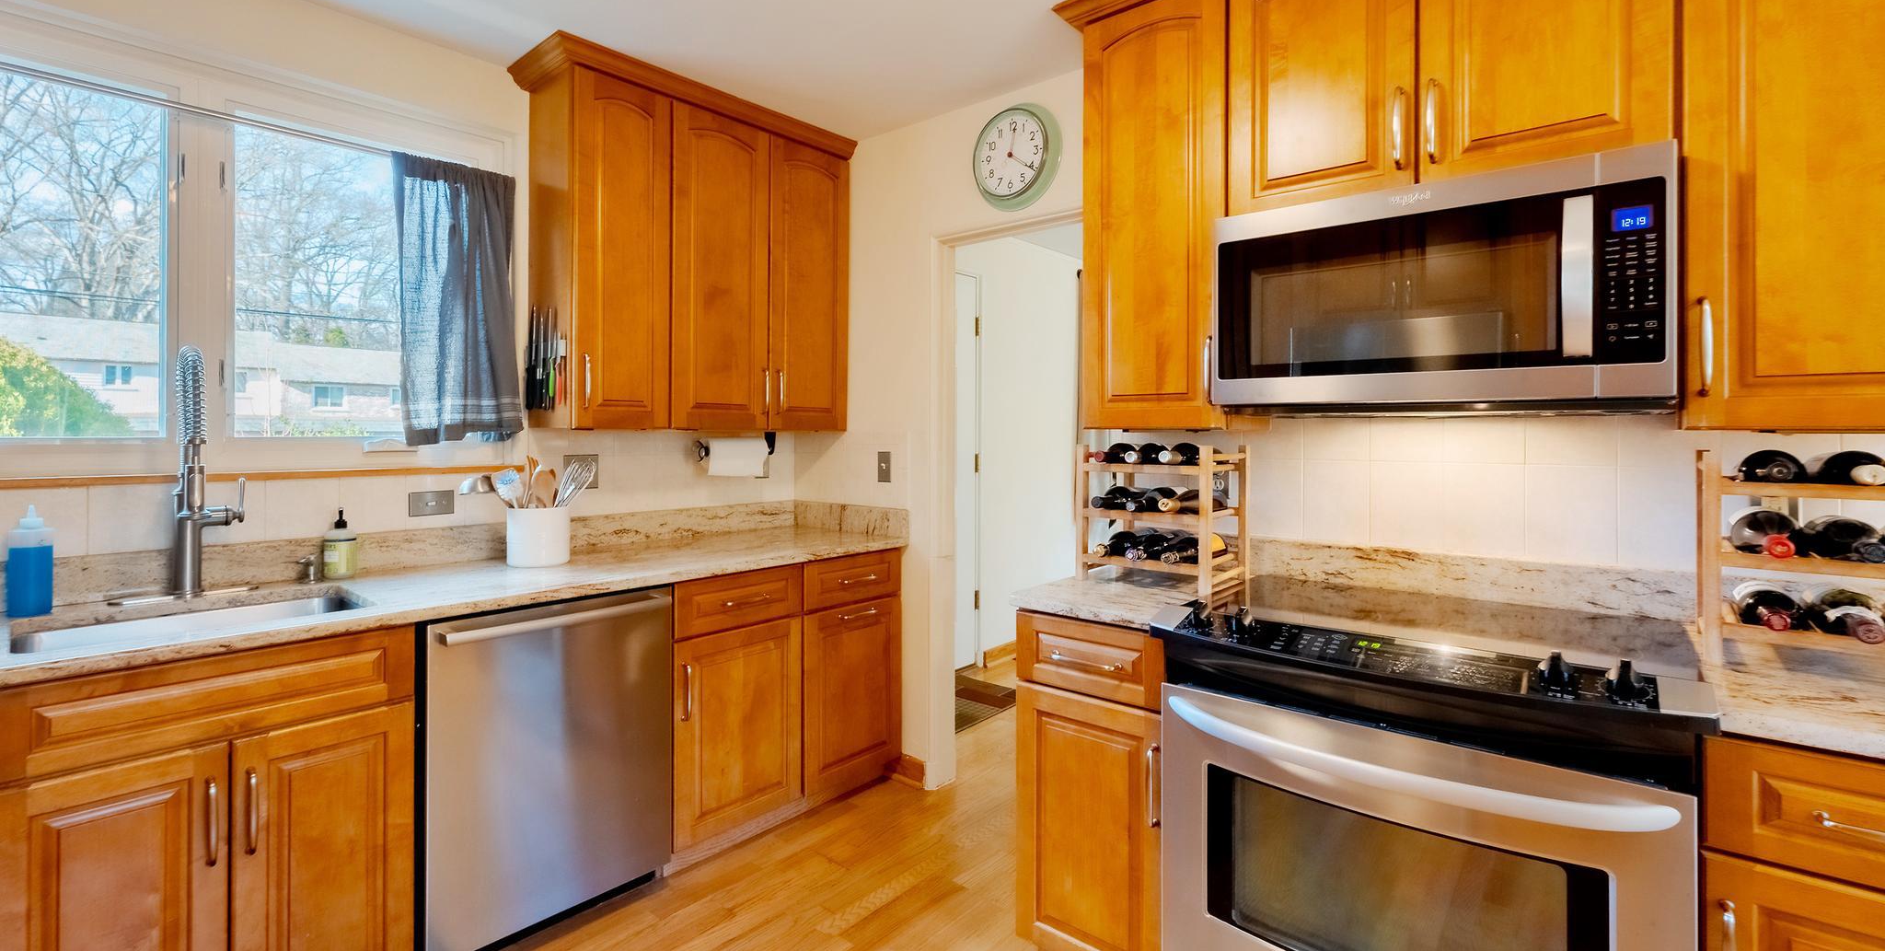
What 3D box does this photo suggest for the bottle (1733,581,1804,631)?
[{"bbox_3d":[1.501,0.248,1.328,0.077,0.079,0.299,2,2,43],"label":"bottle"}]

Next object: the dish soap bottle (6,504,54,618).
[{"bbox_3d":[-2.015,0.187,1.619,0.067,0.238,0.066,2,2,37],"label":"dish soap bottle"}]

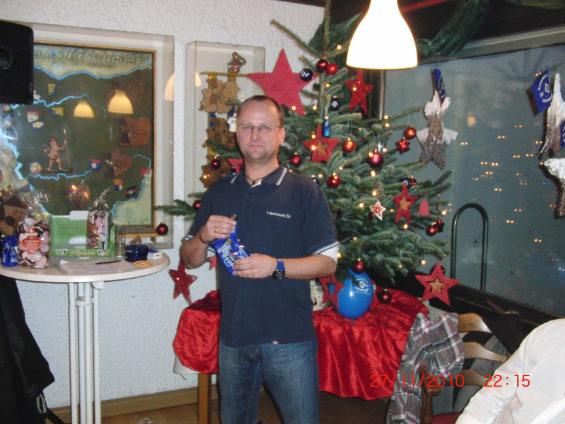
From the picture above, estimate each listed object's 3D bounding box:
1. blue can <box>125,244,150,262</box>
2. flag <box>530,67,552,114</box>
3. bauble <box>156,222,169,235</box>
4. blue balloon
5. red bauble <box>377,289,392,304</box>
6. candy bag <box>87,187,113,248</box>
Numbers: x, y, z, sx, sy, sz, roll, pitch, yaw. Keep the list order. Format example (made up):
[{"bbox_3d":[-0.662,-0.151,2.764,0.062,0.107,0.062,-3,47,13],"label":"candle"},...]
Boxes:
[{"bbox_3d":[-0.651,0.185,2.692,0.100,0.057,0.100,1,6,0],"label":"blue can"},{"bbox_3d":[0.772,-0.364,1.800,0.090,0.125,0.020,-7,7,-17],"label":"flag"},{"bbox_3d":[-0.635,0.088,3.200,0.060,0.068,0.060,1,6,0],"label":"bauble"},{"bbox_3d":[0.334,0.408,2.920,0.215,0.250,0.215,1,6,0],"label":"blue balloon"},{"bbox_3d":[0.477,0.392,2.800,0.062,0.069,0.062,1,6,0],"label":"red bauble"},{"bbox_3d":[-0.856,0.045,2.810,0.078,0.290,0.110,-4,8,-37],"label":"candy bag"}]

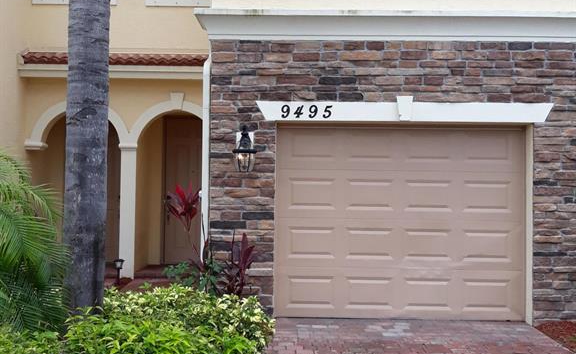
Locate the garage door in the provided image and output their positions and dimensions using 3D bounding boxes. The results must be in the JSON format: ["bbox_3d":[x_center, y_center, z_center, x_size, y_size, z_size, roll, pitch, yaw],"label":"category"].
[{"bbox_3d":[1.242,0.495,6.800,2.740,2.130,0.080,1,-1,0],"label":"garage door"}]

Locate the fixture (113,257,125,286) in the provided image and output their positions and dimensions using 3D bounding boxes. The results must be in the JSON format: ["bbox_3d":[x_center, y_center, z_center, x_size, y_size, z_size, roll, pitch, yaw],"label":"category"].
[{"bbox_3d":[-2.319,1.307,8.500,0.140,0.380,0.140,1,-1,0],"label":"fixture"}]

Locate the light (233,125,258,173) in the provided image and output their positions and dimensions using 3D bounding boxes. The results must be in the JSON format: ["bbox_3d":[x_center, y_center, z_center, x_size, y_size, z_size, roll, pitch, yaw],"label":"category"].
[{"bbox_3d":[-0.443,-0.286,6.470,0.260,0.490,0.280,1,-1,0],"label":"light"}]

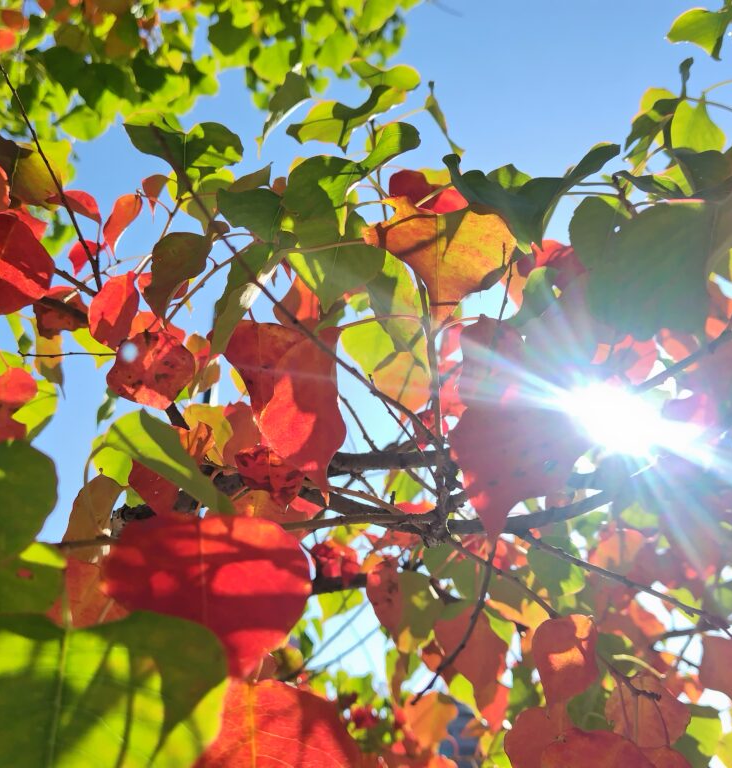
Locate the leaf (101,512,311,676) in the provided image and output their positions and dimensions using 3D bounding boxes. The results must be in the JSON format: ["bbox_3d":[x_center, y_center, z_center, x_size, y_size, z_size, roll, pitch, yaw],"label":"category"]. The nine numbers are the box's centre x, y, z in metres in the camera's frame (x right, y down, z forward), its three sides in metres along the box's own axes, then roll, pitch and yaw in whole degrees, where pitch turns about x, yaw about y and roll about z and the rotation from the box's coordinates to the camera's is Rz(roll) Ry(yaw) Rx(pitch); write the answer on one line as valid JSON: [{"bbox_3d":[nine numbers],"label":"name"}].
[{"bbox_3d":[-0.059,0.078,0.251,0.076,0.058,0.018,-3,-31,-14],"label":"leaf"}]

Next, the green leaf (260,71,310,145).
[{"bbox_3d":[-0.059,-0.199,0.491,0.027,0.057,0.025,27,1,-16],"label":"green leaf"}]

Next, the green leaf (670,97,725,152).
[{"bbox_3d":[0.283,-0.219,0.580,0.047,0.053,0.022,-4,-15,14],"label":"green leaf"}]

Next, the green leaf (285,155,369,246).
[{"bbox_3d":[-0.026,-0.119,0.445,0.055,0.058,0.022,0,-5,-3],"label":"green leaf"}]

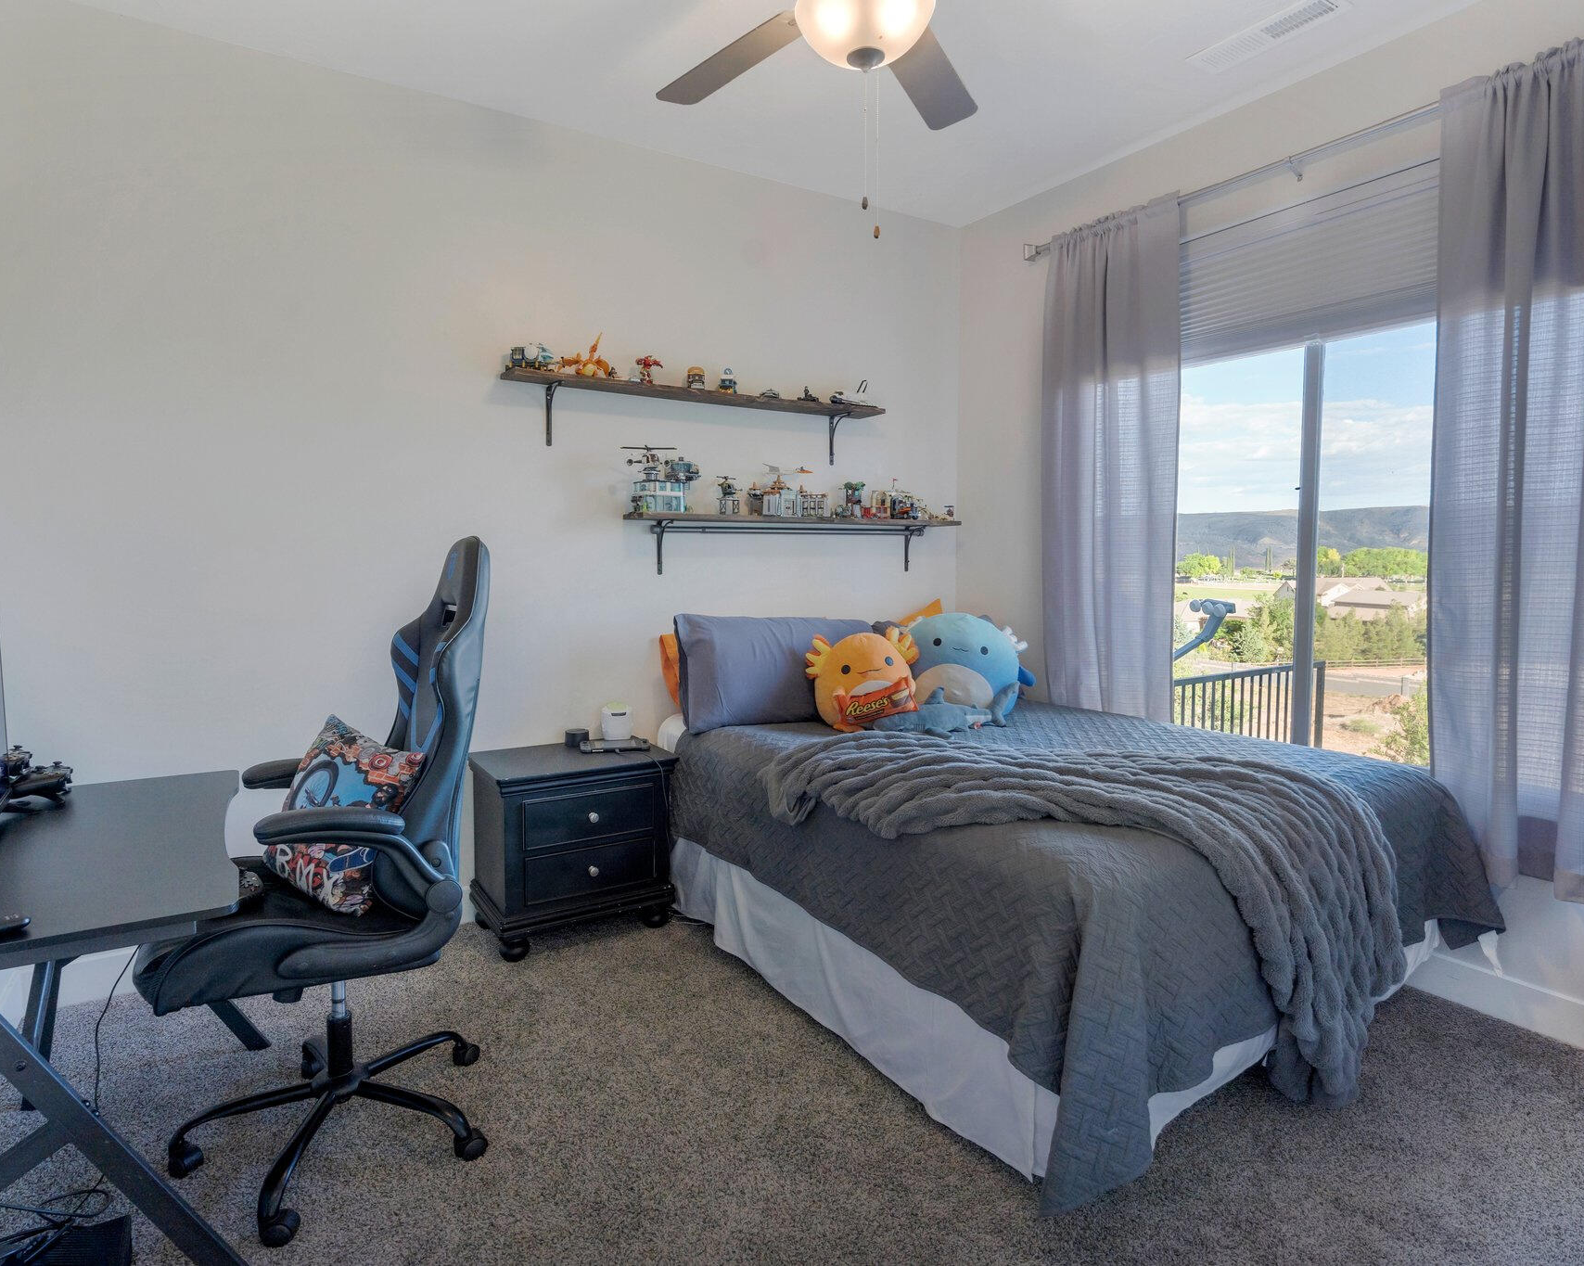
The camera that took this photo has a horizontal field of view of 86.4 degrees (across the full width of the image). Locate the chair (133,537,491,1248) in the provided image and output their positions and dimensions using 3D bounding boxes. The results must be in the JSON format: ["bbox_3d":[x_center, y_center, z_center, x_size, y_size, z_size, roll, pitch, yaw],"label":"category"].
[{"bbox_3d":[-0.990,0.451,1.814,0.680,1.315,0.670,-3,5,-33],"label":"chair"}]

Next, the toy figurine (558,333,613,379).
[{"bbox_3d":[-0.739,-0.988,2.991,0.175,0.145,0.100,-2,5,-20],"label":"toy figurine"}]

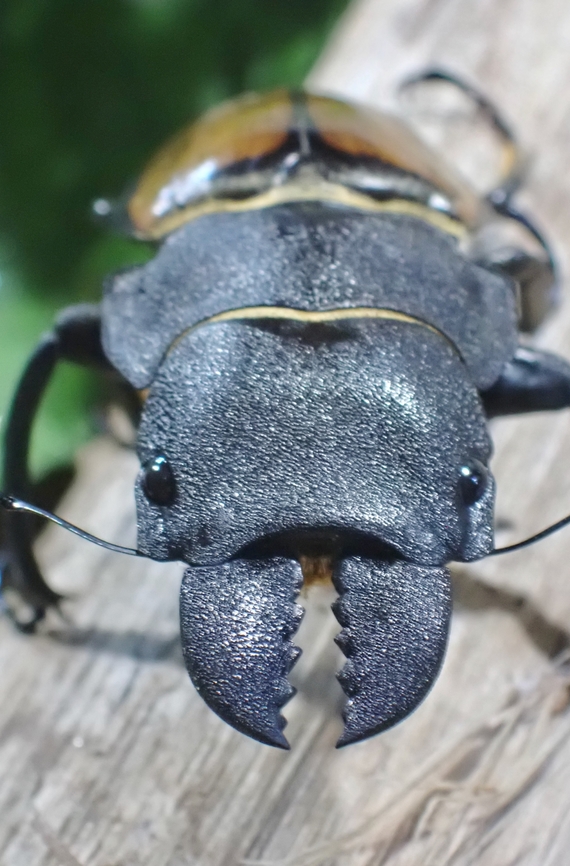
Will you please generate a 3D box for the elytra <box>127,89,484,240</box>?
[{"bbox_3d":[0.001,-0.015,0.136,0.019,0.008,0.025,0,27,0],"label":"elytra"}]

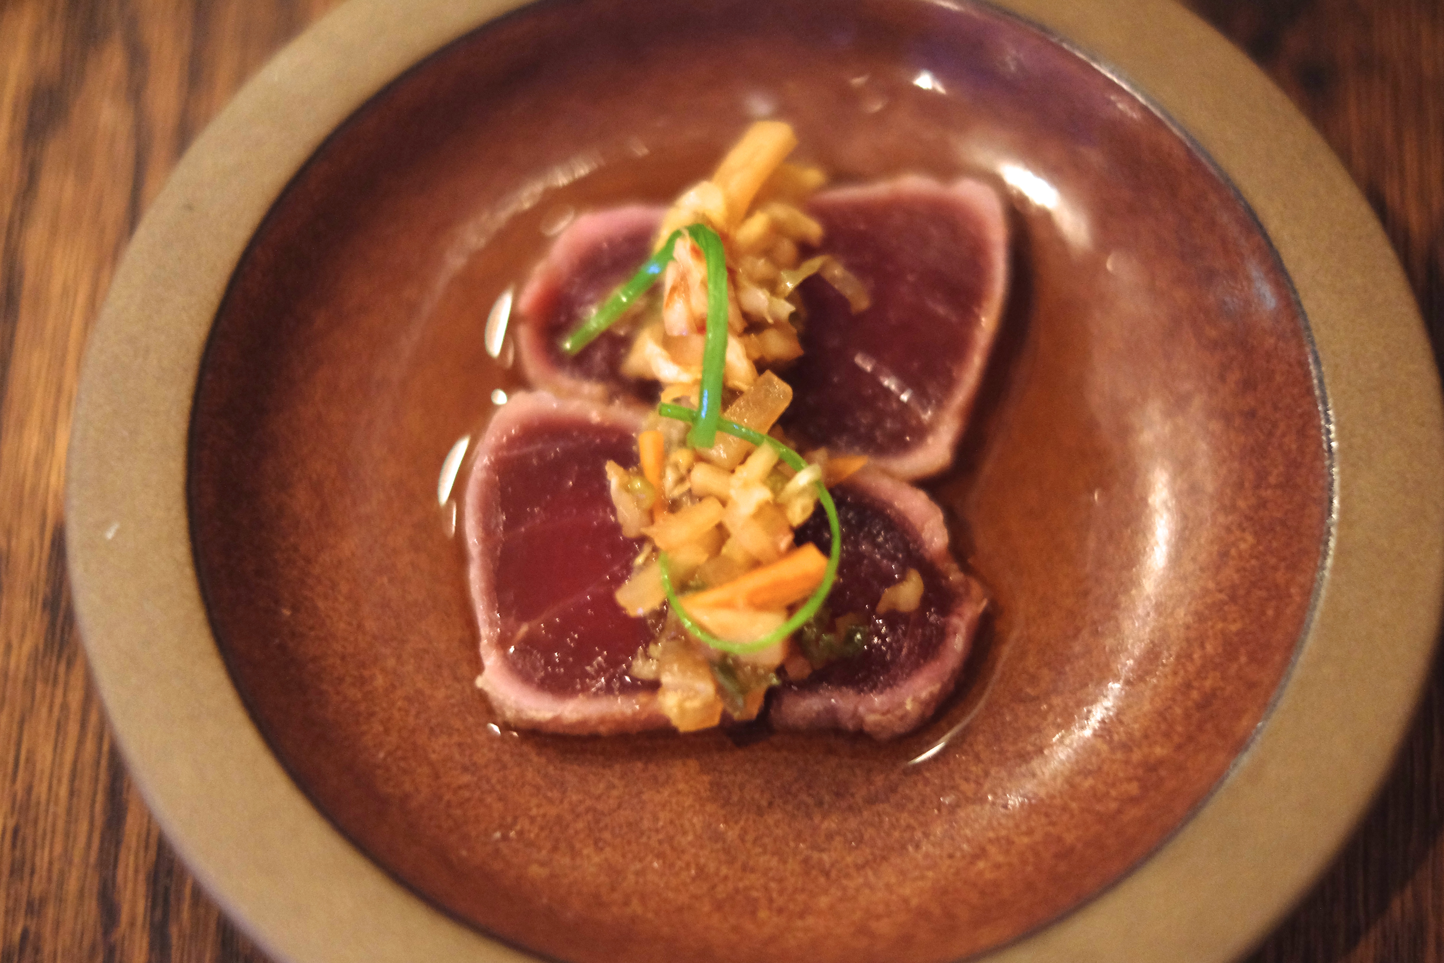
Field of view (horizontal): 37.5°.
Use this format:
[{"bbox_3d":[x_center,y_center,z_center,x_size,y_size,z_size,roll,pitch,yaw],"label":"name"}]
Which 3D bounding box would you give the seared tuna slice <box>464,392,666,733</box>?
[{"bbox_3d":[-0.021,0.013,0.358,0.040,0.013,0.057,0,66,0],"label":"seared tuna slice"}]

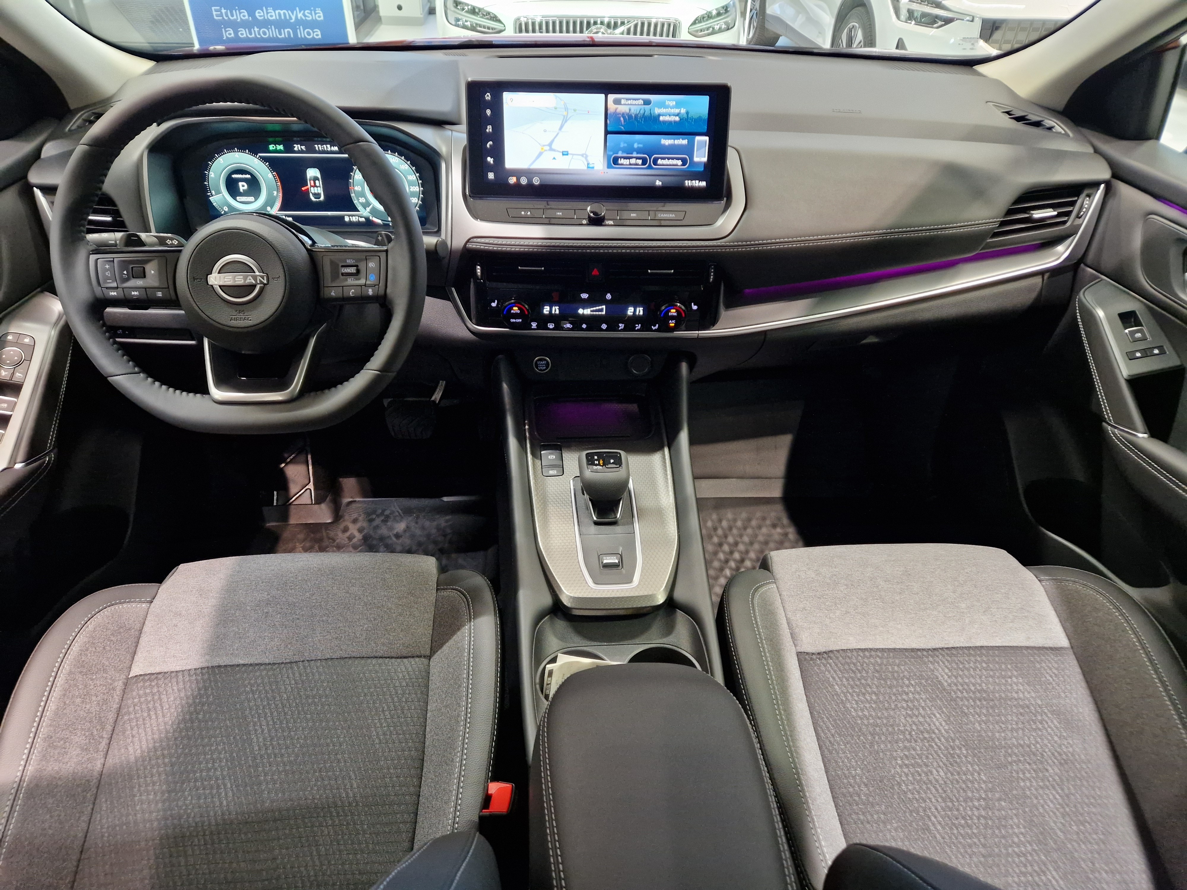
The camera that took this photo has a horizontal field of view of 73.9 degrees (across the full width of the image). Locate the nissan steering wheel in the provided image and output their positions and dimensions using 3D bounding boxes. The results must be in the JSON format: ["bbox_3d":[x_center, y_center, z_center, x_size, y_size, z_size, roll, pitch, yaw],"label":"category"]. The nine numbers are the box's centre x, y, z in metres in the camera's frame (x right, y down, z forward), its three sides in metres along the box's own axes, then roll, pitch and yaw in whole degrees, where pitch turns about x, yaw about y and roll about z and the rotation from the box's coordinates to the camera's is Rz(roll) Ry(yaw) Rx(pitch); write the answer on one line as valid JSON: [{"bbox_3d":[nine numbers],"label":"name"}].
[{"bbox_3d":[-0.363,-0.193,0.813,0.375,0.362,0.110,-1,10,-3],"label":"nissan steering wheel"}]

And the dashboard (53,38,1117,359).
[{"bbox_3d":[-0.006,-0.378,1.202,1.430,0.390,0.480,-1,35,-3],"label":"dashboard"}]

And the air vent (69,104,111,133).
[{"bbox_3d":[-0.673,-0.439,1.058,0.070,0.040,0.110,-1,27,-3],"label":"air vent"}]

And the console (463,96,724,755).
[{"bbox_3d":[0.018,-0.033,0.902,0.330,0.600,0.710,-1,35,-3],"label":"console"}]

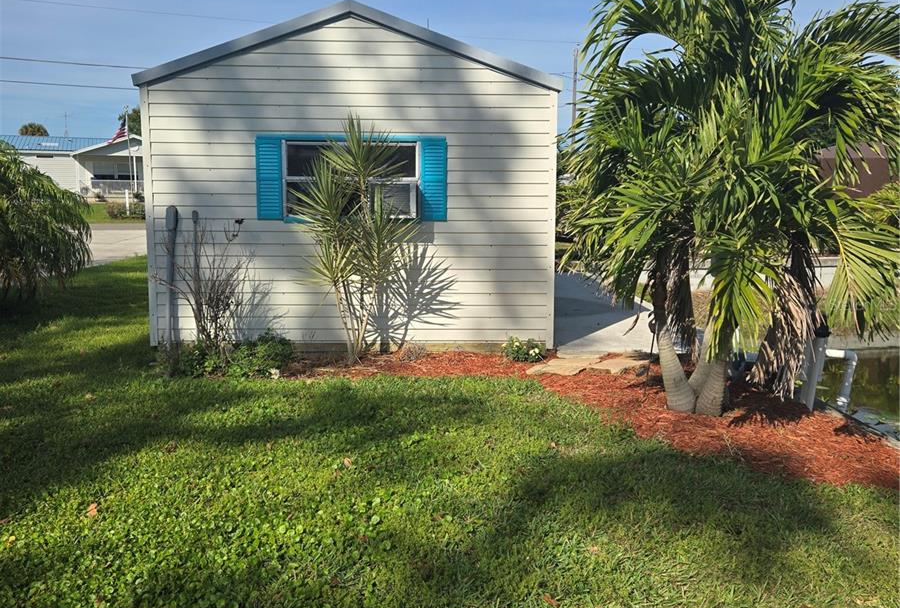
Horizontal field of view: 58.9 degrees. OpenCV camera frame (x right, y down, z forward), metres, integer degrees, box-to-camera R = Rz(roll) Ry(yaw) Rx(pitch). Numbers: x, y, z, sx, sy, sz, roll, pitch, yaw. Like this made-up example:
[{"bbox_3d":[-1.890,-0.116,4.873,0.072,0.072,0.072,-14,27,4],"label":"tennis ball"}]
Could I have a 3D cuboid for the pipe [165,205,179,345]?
[{"bbox_3d":[-2.453,-0.221,7.011,0.095,1.285,0.100,0,7,-2],"label":"pipe"}]

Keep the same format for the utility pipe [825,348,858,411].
[{"bbox_3d":[2.648,0.525,5.400,0.230,0.430,0.090,0,8,-2],"label":"utility pipe"}]

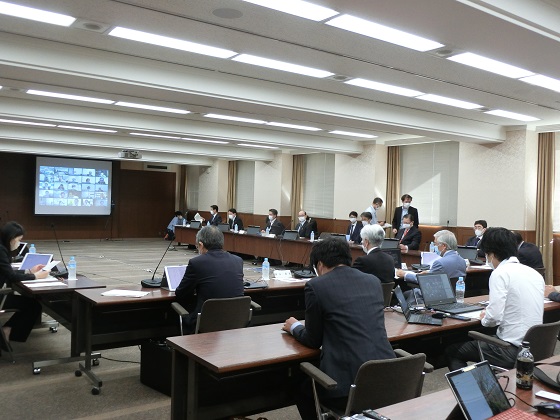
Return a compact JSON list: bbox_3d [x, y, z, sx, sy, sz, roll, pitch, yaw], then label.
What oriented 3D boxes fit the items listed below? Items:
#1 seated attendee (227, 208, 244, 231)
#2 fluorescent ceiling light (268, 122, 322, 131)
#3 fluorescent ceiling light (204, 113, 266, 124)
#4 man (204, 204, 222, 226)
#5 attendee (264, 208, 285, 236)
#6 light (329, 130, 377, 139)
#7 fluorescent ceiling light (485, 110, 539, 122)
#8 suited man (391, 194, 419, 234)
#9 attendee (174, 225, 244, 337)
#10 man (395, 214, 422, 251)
[{"bbox_3d":[-1.214,0.593,13.849,0.740,1.260,0.500,1,1,-36],"label":"seated attendee"},{"bbox_3d":[0.307,-1.623,10.746,1.230,0.060,0.260,1,1,-36],"label":"fluorescent ceiling light"},{"bbox_3d":[-0.774,-1.645,9.838,1.170,0.070,0.294,1,1,-36],"label":"fluorescent ceiling light"},{"bbox_3d":[-2.138,0.578,16.726,0.700,1.350,0.540,1,1,-31],"label":"man"},{"bbox_3d":[-0.217,0.649,13.915,0.800,1.330,0.550,1,1,-27],"label":"attendee"},{"bbox_3d":[1.542,-1.593,11.512,1.253,0.070,0.287,1,1,-36],"label":"light"},{"bbox_3d":[3.740,-1.508,8.762,1.240,0.060,0.260,1,1,-36],"label":"fluorescent ceiling light"},{"bbox_3d":[2.611,0.558,11.457,0.540,1.740,0.340,2,1,30],"label":"suited man"},{"bbox_3d":[-0.614,0.757,4.301,0.550,1.270,0.820,1,1,-40],"label":"attendee"},{"bbox_3d":[2.015,0.718,9.063,0.740,1.290,0.540,1,1,-36],"label":"man"}]

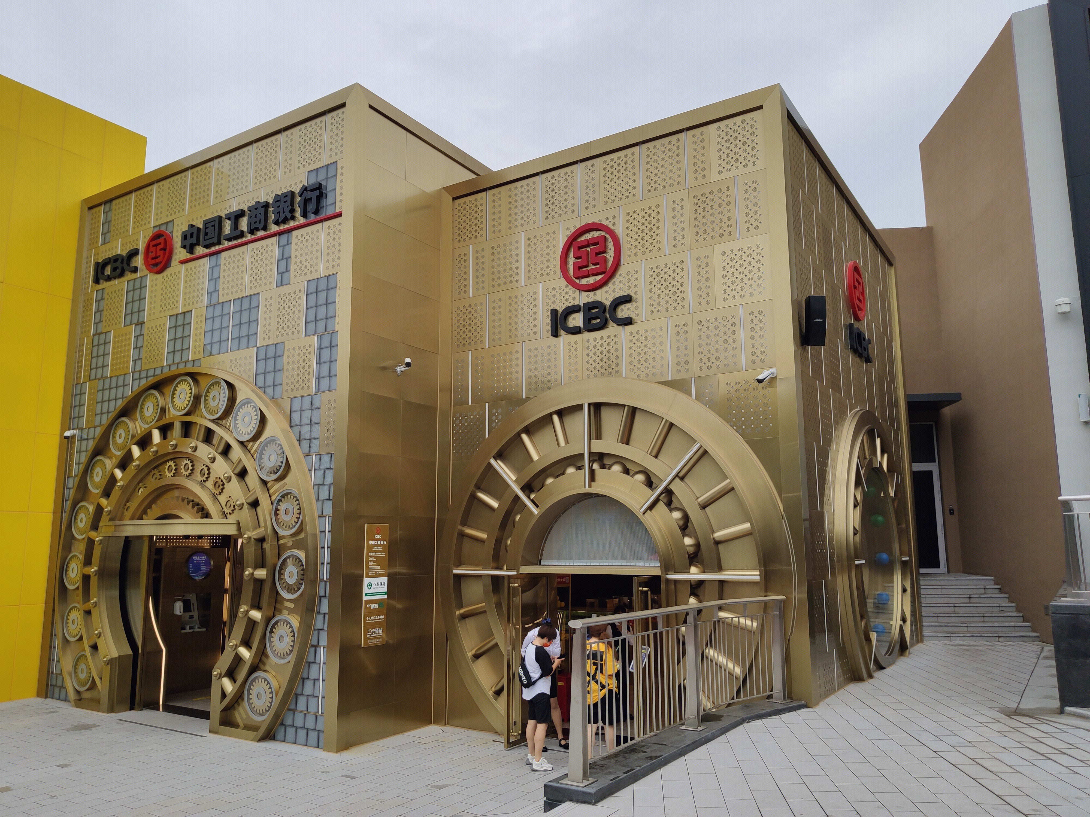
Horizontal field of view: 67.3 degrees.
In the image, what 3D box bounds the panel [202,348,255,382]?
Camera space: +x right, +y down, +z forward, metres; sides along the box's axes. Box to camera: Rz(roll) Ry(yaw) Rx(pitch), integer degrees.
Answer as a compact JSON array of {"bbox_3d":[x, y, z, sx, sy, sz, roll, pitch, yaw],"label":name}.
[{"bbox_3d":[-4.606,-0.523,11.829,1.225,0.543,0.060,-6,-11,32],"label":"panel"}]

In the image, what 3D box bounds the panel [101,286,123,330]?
[{"bbox_3d":[-7.449,-1.745,14.179,0.627,0.803,0.040,-6,-11,33],"label":"panel"}]

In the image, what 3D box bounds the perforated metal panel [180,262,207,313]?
[{"bbox_3d":[-5.553,-1.952,13.025,0.629,0.788,0.052,-6,-10,33],"label":"perforated metal panel"}]

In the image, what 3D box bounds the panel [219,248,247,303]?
[{"bbox_3d":[-4.733,-2.039,12.498,0.639,0.788,0.052,-6,-10,33],"label":"panel"}]

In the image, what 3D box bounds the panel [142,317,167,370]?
[{"bbox_3d":[-6.264,-1.035,13.197,0.635,0.780,0.050,-6,-10,33],"label":"panel"}]

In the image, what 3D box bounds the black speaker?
[{"bbox_3d":[3.189,-1.034,9.650,0.215,0.580,0.185,0,2,-3],"label":"black speaker"}]

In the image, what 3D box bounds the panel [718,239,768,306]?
[{"bbox_3d":[2.456,-1.695,10.161,0.691,0.800,0.040,-6,-11,33],"label":"panel"}]

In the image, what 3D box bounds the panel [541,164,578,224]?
[{"bbox_3d":[0.213,-3.100,11.867,0.609,0.809,0.040,-6,-11,33],"label":"panel"}]

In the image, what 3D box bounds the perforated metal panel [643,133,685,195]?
[{"bbox_3d":[1.530,-3.109,10.511,0.607,0.778,0.040,-6,-11,33],"label":"perforated metal panel"}]

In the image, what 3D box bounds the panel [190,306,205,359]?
[{"bbox_3d":[-5.293,-1.153,12.563,0.291,0.792,0.050,-6,-10,33],"label":"panel"}]

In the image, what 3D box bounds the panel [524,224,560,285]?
[{"bbox_3d":[-0.045,-2.135,11.277,0.583,0.784,0.060,-6,-11,32],"label":"panel"}]

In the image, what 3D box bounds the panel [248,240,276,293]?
[{"bbox_3d":[-4.171,-2.099,12.138,0.632,0.788,0.052,-6,-10,33],"label":"panel"}]

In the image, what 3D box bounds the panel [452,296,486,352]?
[{"bbox_3d":[-1.080,-1.229,11.982,0.616,0.780,0.050,-6,-10,33],"label":"panel"}]

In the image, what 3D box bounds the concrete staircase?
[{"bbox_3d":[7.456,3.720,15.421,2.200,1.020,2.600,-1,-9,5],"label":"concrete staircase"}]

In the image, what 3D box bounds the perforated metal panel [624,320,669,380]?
[{"bbox_3d":[1.328,-0.727,10.579,0.624,0.814,0.052,-6,-10,33],"label":"perforated metal panel"}]

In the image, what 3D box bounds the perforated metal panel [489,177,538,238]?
[{"bbox_3d":[-0.475,-3.024,12.308,0.932,0.809,0.040,-6,-11,33],"label":"perforated metal panel"}]

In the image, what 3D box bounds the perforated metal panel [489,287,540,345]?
[{"bbox_3d":[-0.424,-1.298,11.524,0.902,0.799,0.040,-6,-11,33],"label":"perforated metal panel"}]

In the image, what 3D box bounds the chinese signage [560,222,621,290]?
[{"bbox_3d":[0.622,-2.096,11.327,0.929,0.929,0.100,-6,-11,33],"label":"chinese signage"}]

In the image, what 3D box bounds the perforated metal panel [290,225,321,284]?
[{"bbox_3d":[-3.431,-2.240,11.769,0.640,0.808,0.040,-6,-11,33],"label":"perforated metal panel"}]

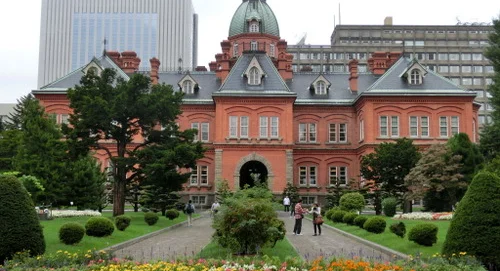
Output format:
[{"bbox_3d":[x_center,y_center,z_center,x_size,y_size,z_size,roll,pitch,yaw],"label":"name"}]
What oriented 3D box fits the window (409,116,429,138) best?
[{"bbox_3d":[22.476,-1.111,76.393,2.612,2.824,0.300,0,-6,0],"label":"window"}]

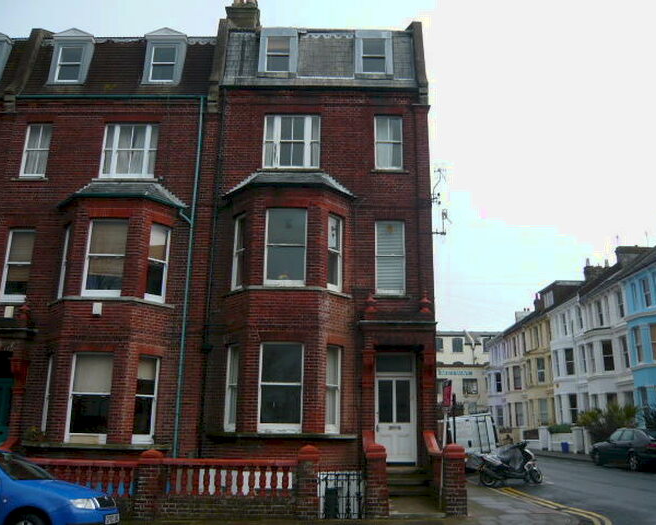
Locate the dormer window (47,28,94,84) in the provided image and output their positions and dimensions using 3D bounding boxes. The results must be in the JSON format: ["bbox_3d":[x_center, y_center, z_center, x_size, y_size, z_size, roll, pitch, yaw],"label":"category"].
[{"bbox_3d":[-7.257,-5.741,16.158,1.160,1.840,0.550,1,-15,0],"label":"dormer window"}]

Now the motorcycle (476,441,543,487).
[{"bbox_3d":[4.709,5.124,14.571,1.770,1.120,0.670,6,-16,-21],"label":"motorcycle"}]

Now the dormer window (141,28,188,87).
[{"bbox_3d":[-4.617,-5.739,16.143,1.160,1.840,0.550,1,-15,0],"label":"dormer window"}]

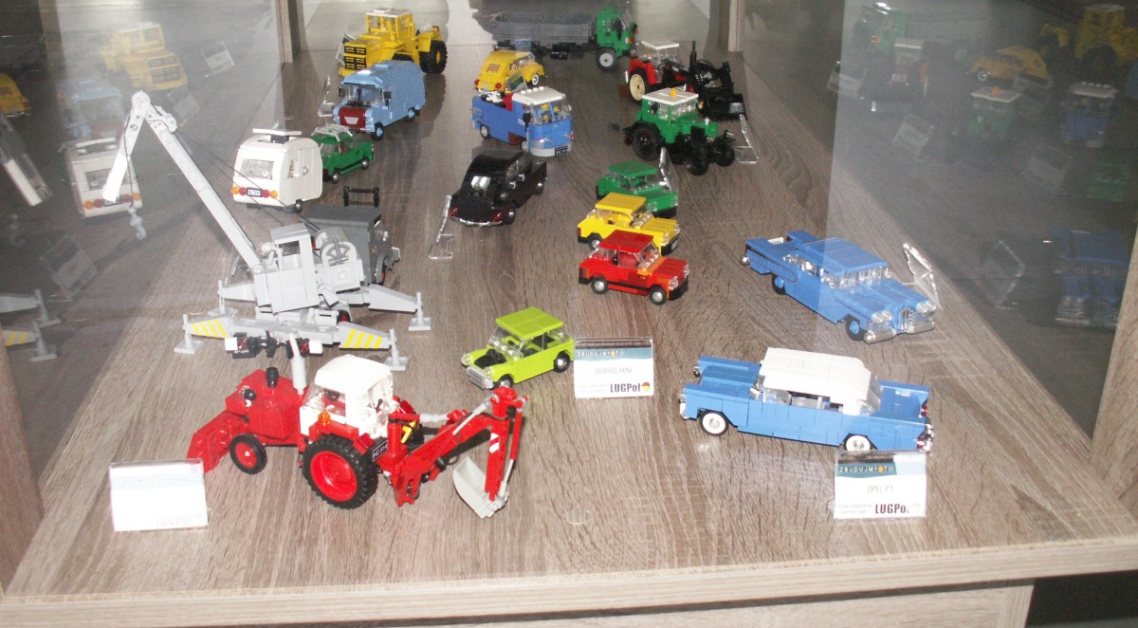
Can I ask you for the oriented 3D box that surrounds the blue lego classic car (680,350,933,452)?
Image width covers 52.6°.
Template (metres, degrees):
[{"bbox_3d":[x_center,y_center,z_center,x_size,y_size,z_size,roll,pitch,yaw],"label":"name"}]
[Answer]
[{"bbox_3d":[0.148,0.052,0.718,0.152,0.047,0.048,8,28,15],"label":"blue lego classic car"}]

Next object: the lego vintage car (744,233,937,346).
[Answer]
[{"bbox_3d":[0.204,-0.030,0.884,0.051,0.042,0.158,-14,30,-25],"label":"lego vintage car"}]

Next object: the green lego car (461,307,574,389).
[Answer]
[{"bbox_3d":[-0.036,0.024,0.760,0.069,0.038,0.036,-20,32,-34],"label":"green lego car"}]

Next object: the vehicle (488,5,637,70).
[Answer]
[{"bbox_3d":[-0.007,-0.367,1.518,0.188,0.072,0.066,4,26,8],"label":"vehicle"}]

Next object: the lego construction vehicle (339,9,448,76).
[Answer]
[{"bbox_3d":[-0.222,-0.335,1.437,0.078,0.088,0.150,12,29,22],"label":"lego construction vehicle"}]

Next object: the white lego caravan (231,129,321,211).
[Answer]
[{"bbox_3d":[-0.262,-0.132,1.046,0.051,0.072,0.082,7,14,13],"label":"white lego caravan"}]

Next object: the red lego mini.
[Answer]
[{"bbox_3d":[0.051,-0.036,0.880,0.077,0.040,0.037,11,28,22],"label":"red lego mini"}]

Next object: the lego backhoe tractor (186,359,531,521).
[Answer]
[{"bbox_3d":[-0.126,0.060,0.660,0.199,0.087,0.062,11,29,21],"label":"lego backhoe tractor"}]

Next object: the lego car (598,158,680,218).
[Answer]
[{"bbox_3d":[0.062,-0.112,1.048,0.035,0.041,0.078,-18,32,-31],"label":"lego car"}]

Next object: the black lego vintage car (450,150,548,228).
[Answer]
[{"bbox_3d":[-0.063,-0.118,1.034,0.047,0.051,0.131,9,27,17],"label":"black lego vintage car"}]

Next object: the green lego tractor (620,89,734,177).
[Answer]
[{"bbox_3d":[0.111,-0.188,1.167,0.117,0.069,0.054,23,35,38],"label":"green lego tractor"}]

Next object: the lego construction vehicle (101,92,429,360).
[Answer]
[{"bbox_3d":[-0.186,-0.080,0.805,0.178,0.187,0.175,4,26,9],"label":"lego construction vehicle"}]

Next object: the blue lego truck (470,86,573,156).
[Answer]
[{"bbox_3d":[-0.044,-0.206,1.211,0.121,0.054,0.045,22,34,38],"label":"blue lego truck"}]

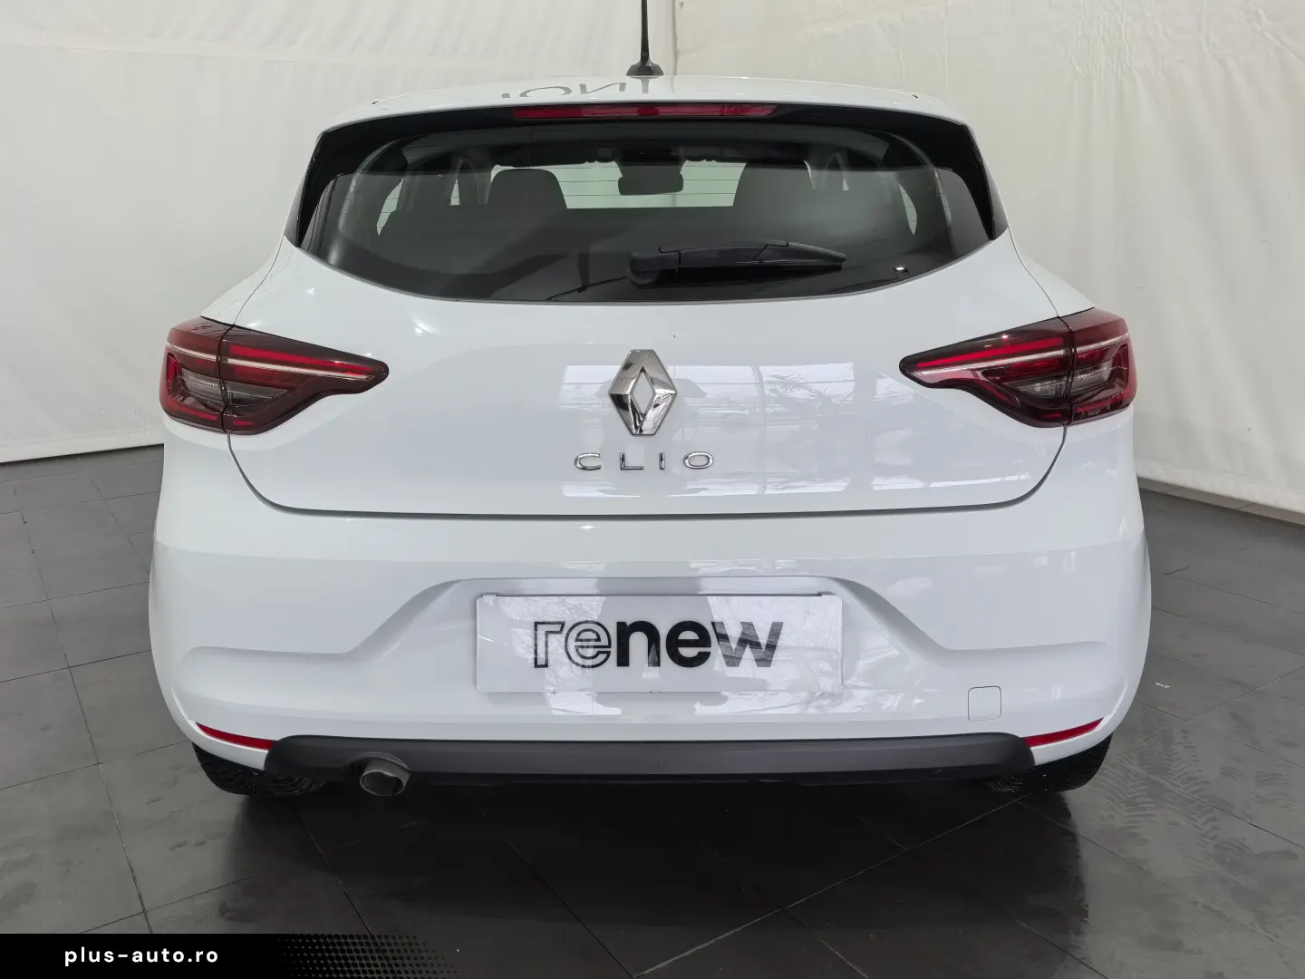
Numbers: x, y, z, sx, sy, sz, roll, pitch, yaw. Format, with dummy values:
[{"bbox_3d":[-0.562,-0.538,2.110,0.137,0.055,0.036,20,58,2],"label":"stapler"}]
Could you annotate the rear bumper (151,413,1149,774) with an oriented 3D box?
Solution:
[{"bbox_3d":[-0.006,0.137,1.590,1.750,0.480,0.410,-1,15,0],"label":"rear bumper"}]

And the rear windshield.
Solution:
[{"bbox_3d":[-0.010,-0.423,1.491,1.080,0.370,0.140,-1,-27,0],"label":"rear windshield"}]

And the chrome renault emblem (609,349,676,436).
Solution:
[{"bbox_3d":[-0.013,-0.135,1.415,0.094,0.120,0.018,0,3,0],"label":"chrome renault emblem"}]

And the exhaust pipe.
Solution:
[{"bbox_3d":[-0.398,0.419,1.571,0.068,0.060,0.120,-1,30,0],"label":"exhaust pipe"}]

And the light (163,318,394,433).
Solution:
[{"bbox_3d":[-0.587,-0.173,1.505,0.430,0.165,0.270,-1,15,0],"label":"light"}]

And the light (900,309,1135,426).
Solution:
[{"bbox_3d":[0.563,-0.186,1.505,0.430,0.165,0.270,-1,15,0],"label":"light"}]

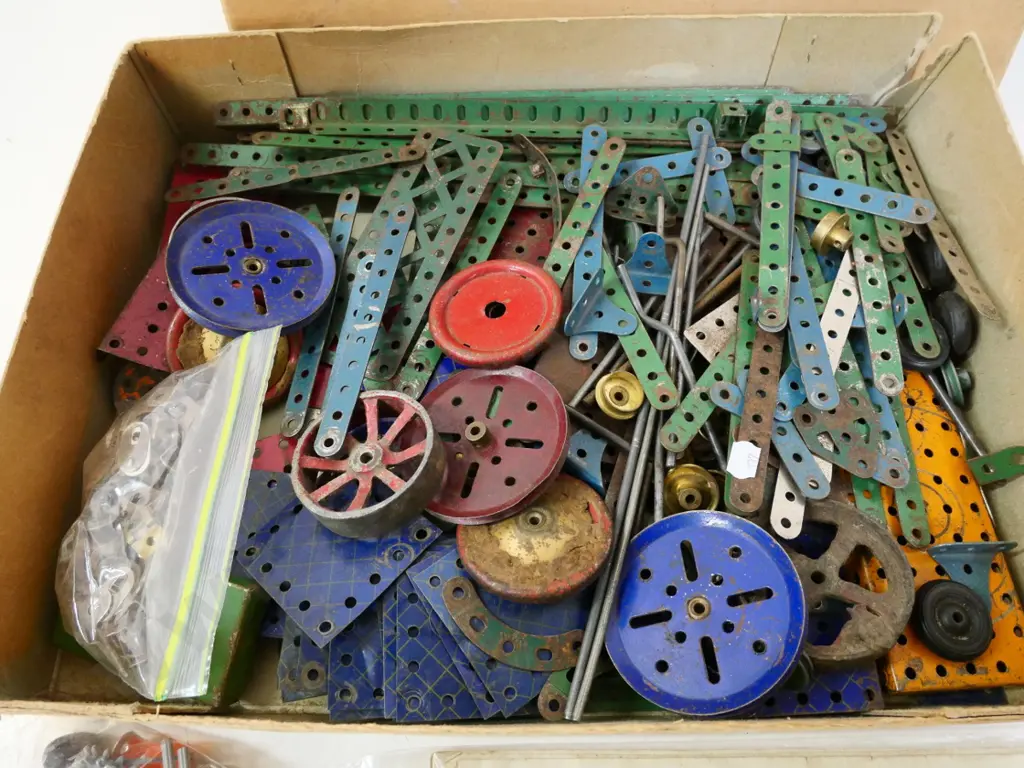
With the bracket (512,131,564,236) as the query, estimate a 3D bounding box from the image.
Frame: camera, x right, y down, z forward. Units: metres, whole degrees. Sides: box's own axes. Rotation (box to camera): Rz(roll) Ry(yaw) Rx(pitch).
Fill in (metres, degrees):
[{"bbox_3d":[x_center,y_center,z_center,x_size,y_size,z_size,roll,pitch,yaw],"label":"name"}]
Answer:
[{"bbox_3d":[0.015,-0.102,0.366,0.008,0.013,0.063,-12,73,-22],"label":"bracket"}]

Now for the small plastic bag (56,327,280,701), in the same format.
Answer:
[{"bbox_3d":[-0.138,0.047,0.289,0.078,0.042,0.148,-1,64,1],"label":"small plastic bag"}]

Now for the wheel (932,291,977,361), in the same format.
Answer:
[{"bbox_3d":[0.207,-0.026,0.333,0.012,0.032,0.032,-13,61,25],"label":"wheel"}]

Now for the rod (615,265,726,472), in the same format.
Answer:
[{"bbox_3d":[0.071,-0.010,0.317,0.013,0.004,0.107,-23,72,12],"label":"rod"}]

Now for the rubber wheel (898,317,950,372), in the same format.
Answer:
[{"bbox_3d":[0.190,-0.018,0.333,0.030,0.010,0.030,2,64,-3],"label":"rubber wheel"}]

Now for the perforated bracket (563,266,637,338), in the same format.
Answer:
[{"bbox_3d":[0.044,-0.033,0.318,0.025,0.013,0.038,22,65,21],"label":"perforated bracket"}]

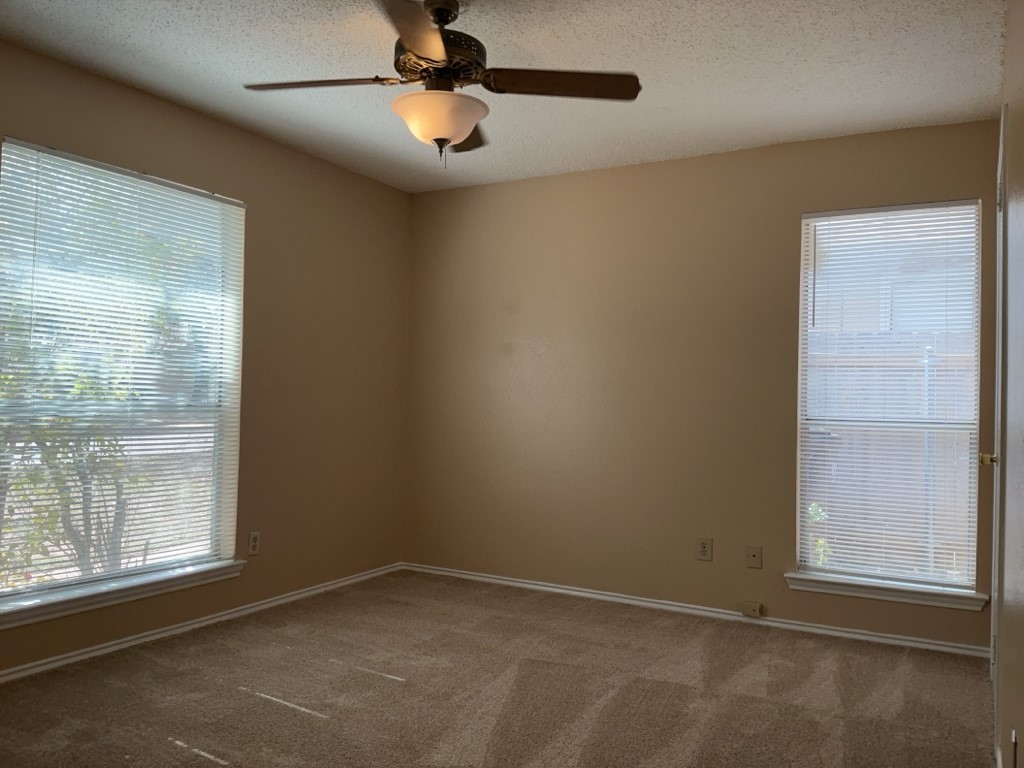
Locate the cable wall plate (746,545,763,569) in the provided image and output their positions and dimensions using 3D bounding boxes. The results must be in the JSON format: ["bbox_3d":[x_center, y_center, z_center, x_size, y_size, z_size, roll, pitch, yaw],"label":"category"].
[{"bbox_3d":[1.235,0.884,4.074,0.074,0.115,0.012,1,-1,30],"label":"cable wall plate"}]

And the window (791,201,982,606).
[{"bbox_3d":[1.773,0.073,3.812,0.795,1.835,0.100,1,-1,30],"label":"window"}]

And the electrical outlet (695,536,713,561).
[{"bbox_3d":[1.009,0.872,4.203,0.075,0.116,0.012,1,-1,30],"label":"electrical outlet"}]

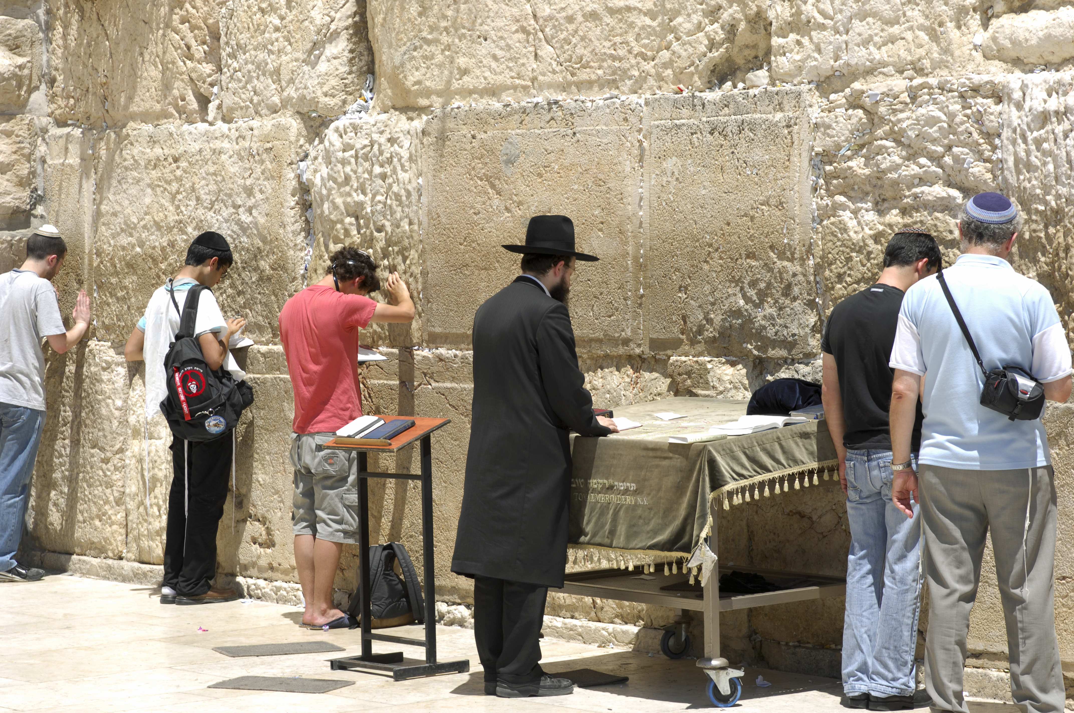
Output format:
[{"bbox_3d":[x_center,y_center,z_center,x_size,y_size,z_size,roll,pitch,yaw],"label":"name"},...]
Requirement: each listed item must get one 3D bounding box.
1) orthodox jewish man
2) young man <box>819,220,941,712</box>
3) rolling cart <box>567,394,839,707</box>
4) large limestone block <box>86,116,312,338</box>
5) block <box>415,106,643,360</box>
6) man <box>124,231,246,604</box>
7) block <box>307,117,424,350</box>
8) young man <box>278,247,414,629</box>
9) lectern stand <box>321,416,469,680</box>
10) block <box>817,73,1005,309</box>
[{"bbox_3d":[-0.020,0.357,11.350,0.520,1.738,0.520,-2,3,-32],"label":"orthodox jewish man"},{"bbox_3d":[1.199,0.391,10.998,0.500,1.673,0.420,1,3,38],"label":"young man"},{"bbox_3d":[0.588,0.698,11.671,0.840,1.020,1.026,-2,3,-42],"label":"rolling cart"},{"bbox_3d":[-1.406,-0.601,15.093,0.600,1.042,1.718,-3,3,-43],"label":"large limestone block"},{"bbox_3d":[0.181,-0.557,13.391,0.600,1.051,1.387,-3,3,-43],"label":"block"},{"bbox_3d":[-1.611,0.276,14.388,0.460,1.704,0.500,-2,3,-40],"label":"man"},{"bbox_3d":[-0.557,-0.573,14.182,0.600,1.044,0.814,-3,3,-43],"label":"block"},{"bbox_3d":[-0.833,0.341,13.427,0.520,1.631,0.500,-3,3,-42],"label":"young man"},{"bbox_3d":[-0.543,0.723,11.985,0.370,0.970,0.470,-2,3,-39],"label":"lectern stand"},{"bbox_3d":[1.597,-0.511,11.873,0.600,1.044,0.911,-3,3,-43],"label":"block"}]

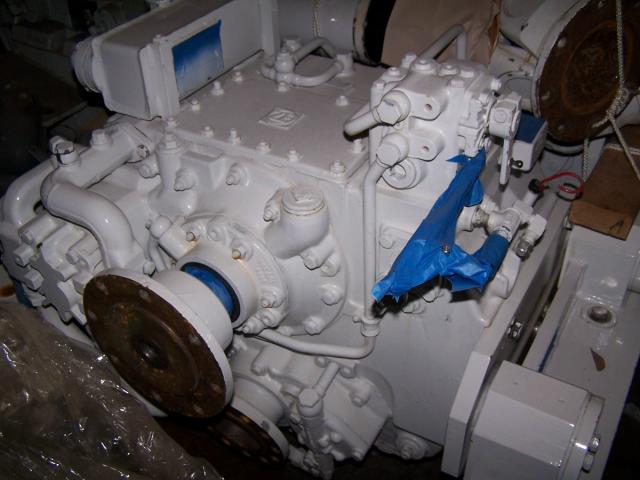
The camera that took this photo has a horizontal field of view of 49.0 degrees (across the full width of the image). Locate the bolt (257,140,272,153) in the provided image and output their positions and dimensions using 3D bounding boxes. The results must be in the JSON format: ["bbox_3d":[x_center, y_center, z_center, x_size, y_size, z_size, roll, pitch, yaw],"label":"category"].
[{"bbox_3d":[-0.092,-0.155,1.165,0.021,0.013,0.021,18,42,25],"label":"bolt"}]

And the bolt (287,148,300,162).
[{"bbox_3d":[-0.039,-0.123,1.027,0.020,0.016,0.020,19,43,26],"label":"bolt"}]

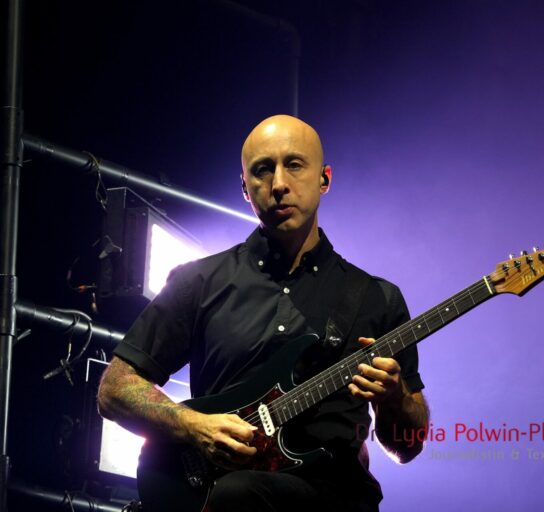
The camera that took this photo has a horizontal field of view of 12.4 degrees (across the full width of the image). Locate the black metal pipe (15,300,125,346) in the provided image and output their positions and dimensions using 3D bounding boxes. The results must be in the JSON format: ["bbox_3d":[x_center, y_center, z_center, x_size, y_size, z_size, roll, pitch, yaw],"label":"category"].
[{"bbox_3d":[-0.344,0.250,7.022,0.052,0.052,1.050,-16,-24,41],"label":"black metal pipe"}]

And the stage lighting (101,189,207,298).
[{"bbox_3d":[-0.317,0.032,7.104,0.160,0.310,0.520,-4,-18,21],"label":"stage lighting"}]

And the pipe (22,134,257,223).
[{"bbox_3d":[-0.318,-0.197,7.188,0.052,0.052,1.100,-16,-24,41],"label":"pipe"}]

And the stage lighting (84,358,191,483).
[{"bbox_3d":[-0.336,0.492,6.956,0.170,0.320,0.520,-16,-24,41],"label":"stage lighting"}]

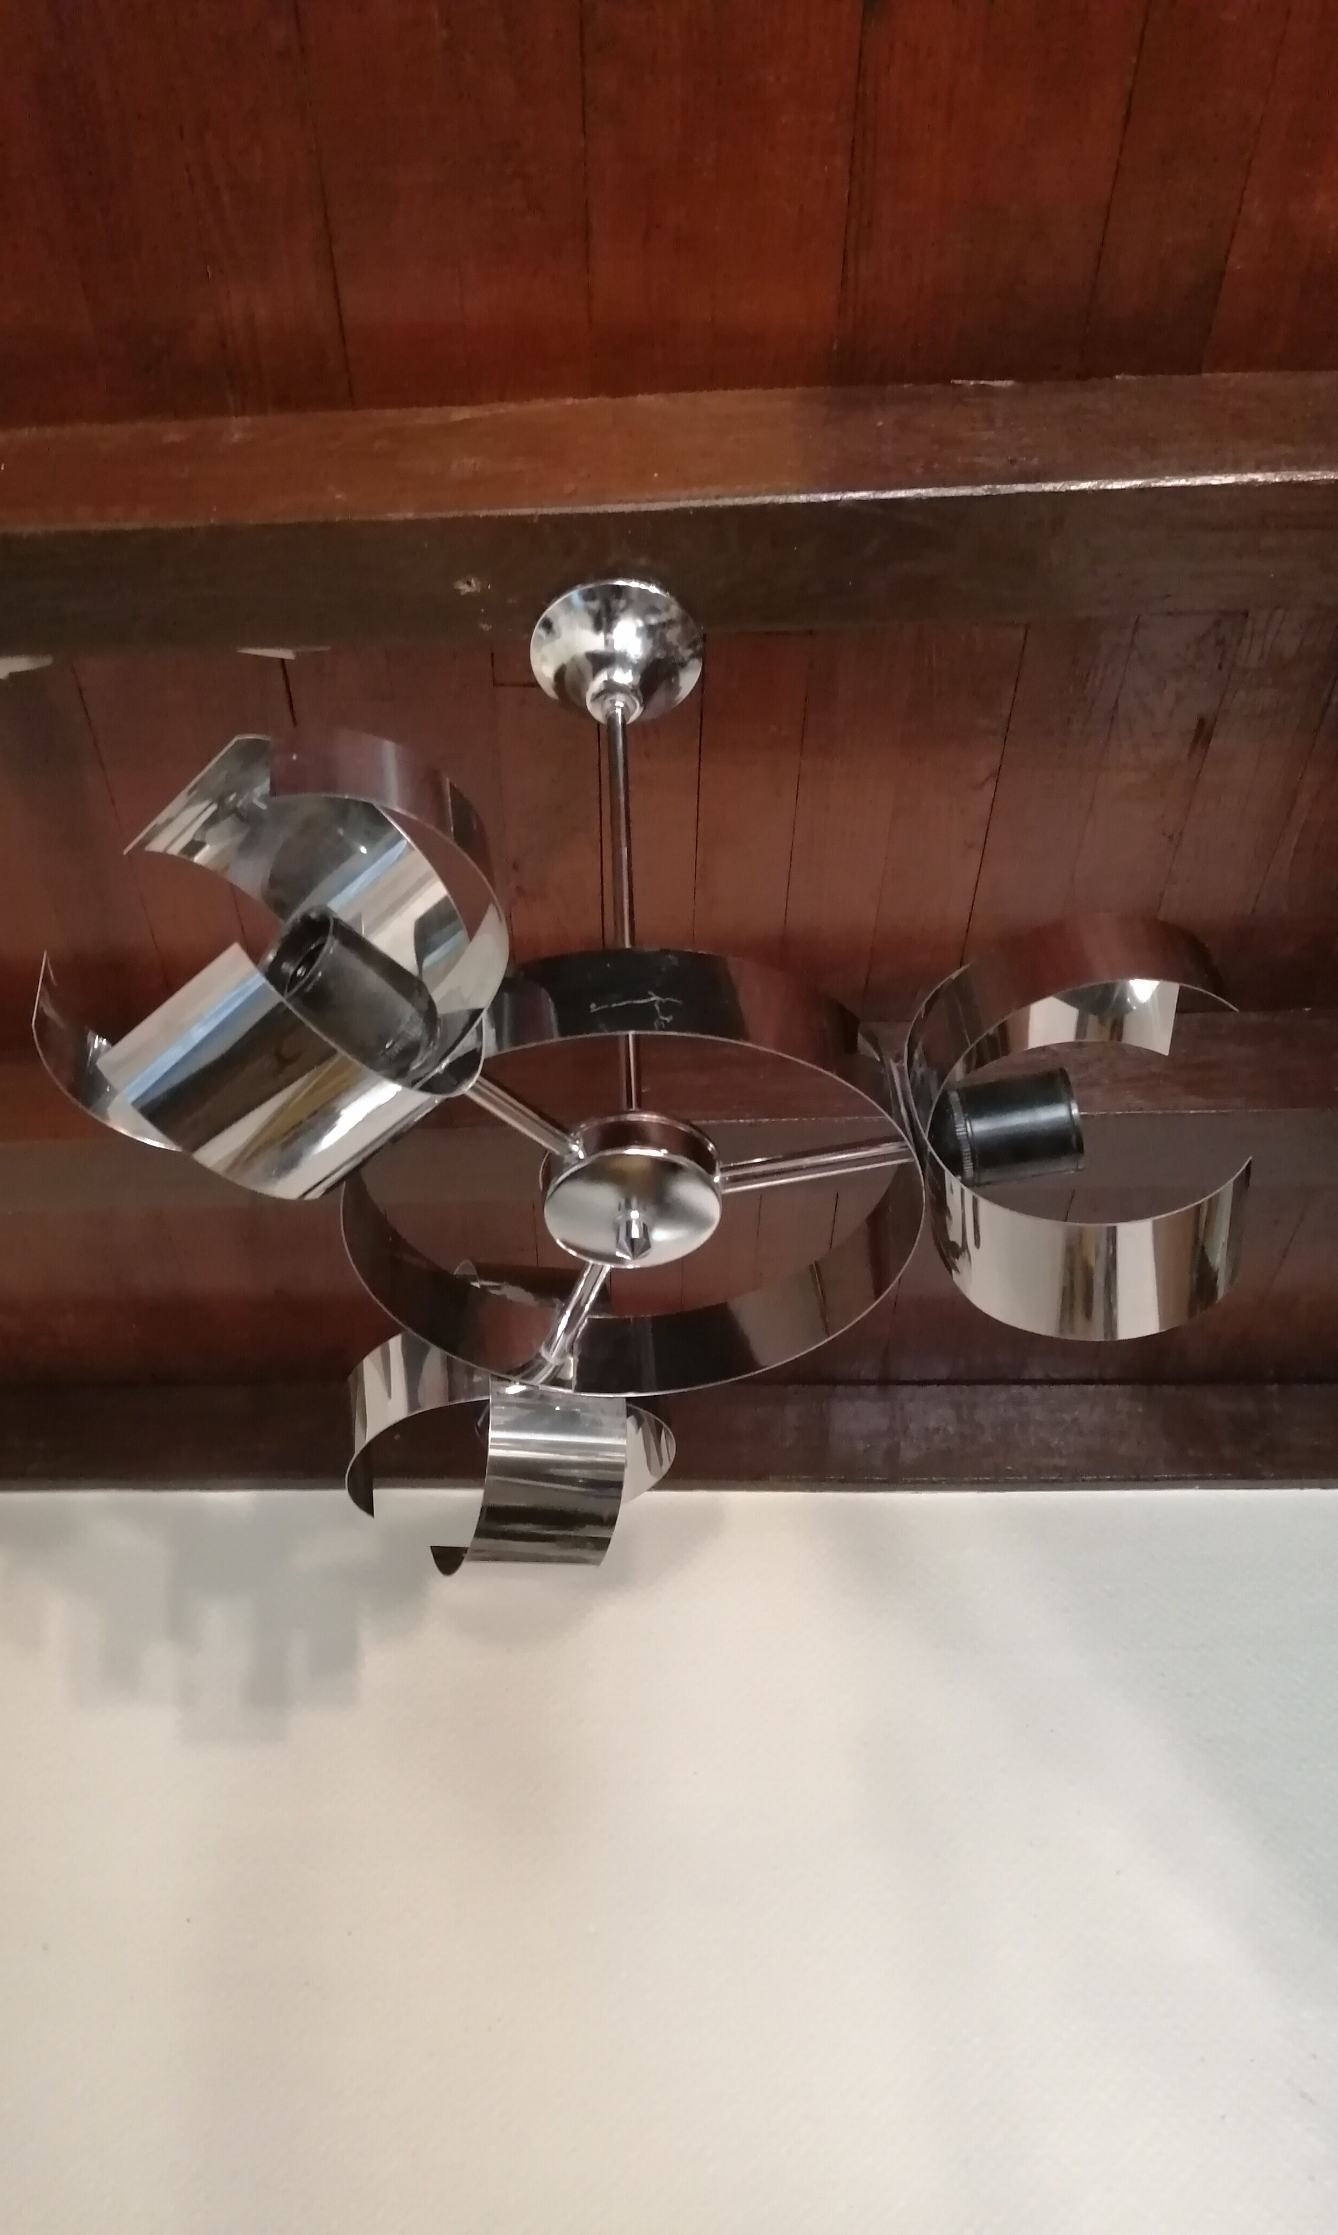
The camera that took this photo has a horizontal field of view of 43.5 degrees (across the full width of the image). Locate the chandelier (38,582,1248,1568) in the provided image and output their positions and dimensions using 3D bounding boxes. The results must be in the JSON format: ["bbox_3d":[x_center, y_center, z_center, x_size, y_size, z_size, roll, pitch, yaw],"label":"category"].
[{"bbox_3d":[0.003,-0.082,0.834,0.445,0.480,0.445,-2,-43,-2],"label":"chandelier"}]

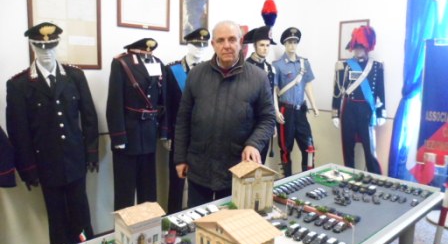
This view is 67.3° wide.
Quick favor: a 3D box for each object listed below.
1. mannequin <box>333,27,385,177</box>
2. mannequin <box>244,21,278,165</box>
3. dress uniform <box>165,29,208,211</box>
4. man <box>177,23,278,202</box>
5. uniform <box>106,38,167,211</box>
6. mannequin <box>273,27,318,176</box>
[{"bbox_3d":[1.472,-0.065,3.706,0.560,1.913,0.360,5,10,25],"label":"mannequin"},{"bbox_3d":[0.364,-0.016,3.414,0.500,1.886,0.350,-5,10,-30],"label":"mannequin"},{"bbox_3d":[-0.265,0.103,2.941,0.540,1.786,0.350,-6,11,-34],"label":"dress uniform"},{"bbox_3d":[0.006,0.251,2.156,0.620,1.741,0.440,1,9,4],"label":"man"},{"bbox_3d":[-0.671,0.201,2.613,0.490,1.626,0.320,-6,11,-34],"label":"uniform"},{"bbox_3d":[0.757,-0.058,3.661,0.480,1.901,0.360,-1,9,-8],"label":"mannequin"}]

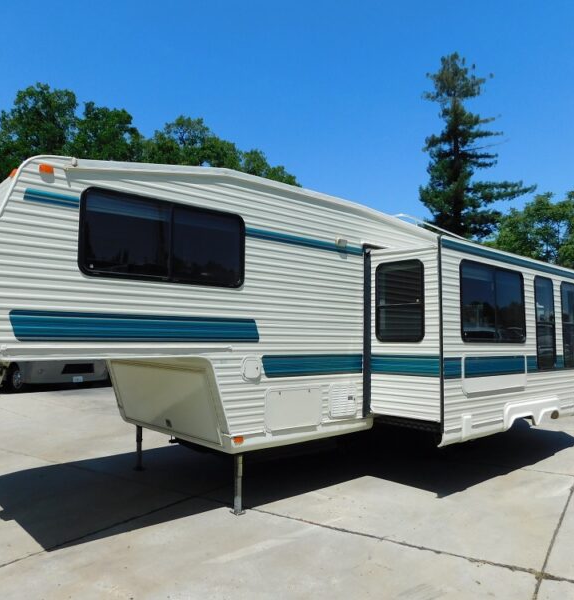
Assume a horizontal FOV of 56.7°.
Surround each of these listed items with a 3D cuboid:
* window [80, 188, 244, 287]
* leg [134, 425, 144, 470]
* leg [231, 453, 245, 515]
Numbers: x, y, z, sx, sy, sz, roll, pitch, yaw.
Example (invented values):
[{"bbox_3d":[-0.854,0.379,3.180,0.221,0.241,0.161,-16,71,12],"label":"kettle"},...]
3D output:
[{"bbox_3d":[-1.068,-0.530,4.934,1.699,0.753,0.070,4,-6,-42],"label":"window"},{"bbox_3d":[-1.957,1.949,7.061,0.100,0.580,0.100,4,-6,-42],"label":"leg"},{"bbox_3d":[-0.488,1.839,5.356,0.100,0.580,0.100,4,-6,-42],"label":"leg"}]

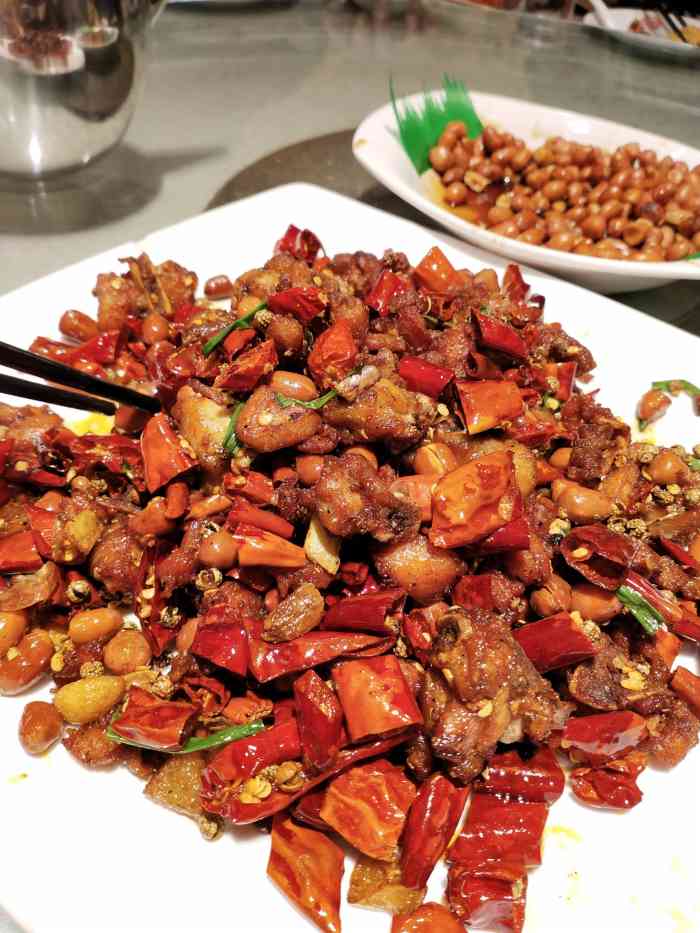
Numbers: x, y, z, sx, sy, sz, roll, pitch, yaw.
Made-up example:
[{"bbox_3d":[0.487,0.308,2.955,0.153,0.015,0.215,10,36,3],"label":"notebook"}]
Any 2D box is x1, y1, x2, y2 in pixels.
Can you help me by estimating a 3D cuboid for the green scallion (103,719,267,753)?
[{"bbox_3d":[-0.037,0.061,0.180,0.035,0.005,0.007,-2,47,-5],"label":"green scallion"}]

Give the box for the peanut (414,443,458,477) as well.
[{"bbox_3d":[0.023,-0.001,0.215,0.012,0.010,0.010,0,55,2],"label":"peanut"}]

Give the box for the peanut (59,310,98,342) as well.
[{"bbox_3d":[-0.097,-0.050,0.290,0.017,0.009,0.009,32,50,21],"label":"peanut"}]

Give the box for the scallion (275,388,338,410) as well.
[{"bbox_3d":[-0.013,-0.020,0.243,0.019,0.004,0.006,-4,42,-4],"label":"scallion"}]

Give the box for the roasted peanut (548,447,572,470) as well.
[{"bbox_3d":[0.062,-0.002,0.237,0.013,0.009,0.009,0,41,0],"label":"roasted peanut"}]

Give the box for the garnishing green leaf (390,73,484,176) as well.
[{"bbox_3d":[0.054,-0.202,0.478,0.018,0.053,0.060,13,40,44],"label":"garnishing green leaf"}]

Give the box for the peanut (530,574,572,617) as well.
[{"bbox_3d":[0.052,0.033,0.209,0.013,0.010,0.010,-28,49,-28],"label":"peanut"}]

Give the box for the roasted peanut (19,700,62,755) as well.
[{"bbox_3d":[-0.072,0.061,0.188,0.010,0.009,0.013,-11,49,-16],"label":"roasted peanut"}]

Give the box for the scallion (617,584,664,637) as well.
[{"bbox_3d":[0.072,0.036,0.203,0.004,0.003,0.015,-33,61,-4],"label":"scallion"}]

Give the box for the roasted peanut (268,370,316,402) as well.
[{"bbox_3d":[-0.018,-0.024,0.250,0.016,0.010,0.010,13,44,14],"label":"roasted peanut"}]

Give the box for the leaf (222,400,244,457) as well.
[{"bbox_3d":[-0.032,-0.010,0.218,0.004,0.003,0.017,16,76,-3],"label":"leaf"}]

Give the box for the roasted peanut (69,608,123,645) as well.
[{"bbox_3d":[-0.065,0.041,0.206,0.014,0.009,0.009,-21,45,-23],"label":"roasted peanut"}]

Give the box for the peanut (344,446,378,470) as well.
[{"bbox_3d":[0.003,-0.001,0.222,0.012,0.009,0.009,0,41,0],"label":"peanut"}]

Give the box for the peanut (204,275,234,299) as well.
[{"bbox_3d":[-0.055,-0.076,0.343,0.012,0.009,0.010,-5,41,-6],"label":"peanut"}]

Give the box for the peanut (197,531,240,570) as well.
[{"bbox_3d":[-0.034,0.022,0.213,0.012,0.009,0.010,22,46,22],"label":"peanut"}]

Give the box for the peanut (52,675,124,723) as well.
[{"bbox_3d":[-0.060,0.054,0.187,0.016,0.010,0.010,-16,44,-17],"label":"peanut"}]

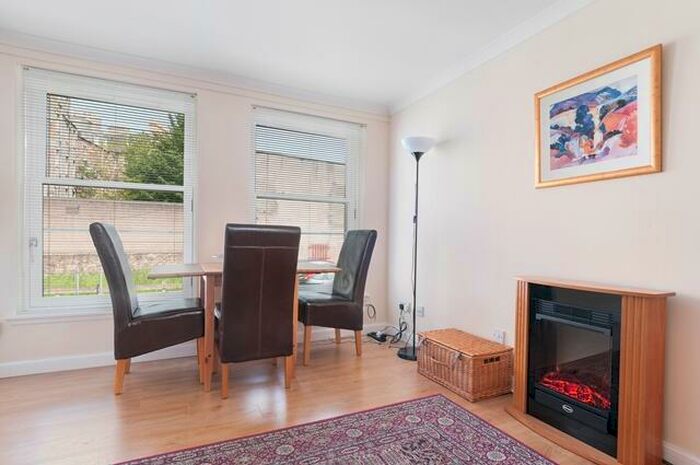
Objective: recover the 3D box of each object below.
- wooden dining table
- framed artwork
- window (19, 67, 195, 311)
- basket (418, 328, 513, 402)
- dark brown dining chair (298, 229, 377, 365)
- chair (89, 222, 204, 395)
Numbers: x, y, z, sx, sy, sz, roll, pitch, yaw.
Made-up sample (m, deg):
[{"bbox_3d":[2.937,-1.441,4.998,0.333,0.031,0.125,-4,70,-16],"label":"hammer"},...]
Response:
[{"bbox_3d":[-0.775,0.632,2.587,1.200,0.758,0.710,1,-1,-26],"label":"wooden dining table"},{"bbox_3d":[1.256,-0.546,1.835,0.030,0.570,0.615,1,-1,-26],"label":"framed artwork"},{"bbox_3d":[-1.757,-0.282,2.645,1.080,1.660,0.100,1,-1,-26],"label":"window"},{"bbox_3d":[0.771,0.882,2.396,0.360,0.285,0.525,1,-1,-26],"label":"basket"},{"bbox_3d":[-0.161,0.498,2.982,0.620,1.050,0.450,1,-1,-26],"label":"dark brown dining chair"},{"bbox_3d":[-1.349,0.478,2.392,0.630,1.050,0.450,1,-1,-23],"label":"chair"}]

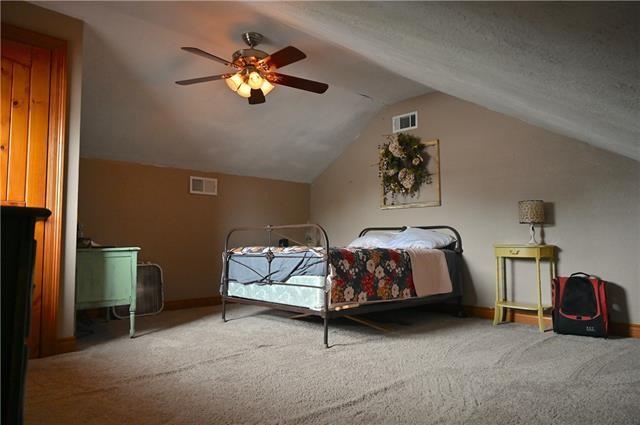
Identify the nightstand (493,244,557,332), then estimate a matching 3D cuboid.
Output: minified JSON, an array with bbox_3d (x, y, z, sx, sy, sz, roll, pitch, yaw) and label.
[{"bbox_3d":[1.817,0.658,3.810,0.256,0.716,0.440,3,-5,-42],"label":"nightstand"}]

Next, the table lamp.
[{"bbox_3d":[1.887,0.104,3.773,0.200,0.383,0.200,3,-5,-42],"label":"table lamp"}]

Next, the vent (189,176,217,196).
[{"bbox_3d":[-1.382,-0.315,5.113,0.356,0.203,0.023,3,-5,-42],"label":"vent"}]

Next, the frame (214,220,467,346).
[{"bbox_3d":[0.266,0.602,4.278,1.920,0.906,1.499,3,-5,-42],"label":"frame"}]

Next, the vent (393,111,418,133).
[{"bbox_3d":[0.998,-1.063,5.029,0.023,0.203,0.356,3,-5,-42],"label":"vent"}]

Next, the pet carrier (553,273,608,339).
[{"bbox_3d":[2.135,0.747,3.502,0.356,0.493,0.237,-3,-5,35],"label":"pet carrier"}]

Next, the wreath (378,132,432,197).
[{"bbox_3d":[0.960,-0.514,4.916,0.153,0.673,0.673,3,-5,-42],"label":"wreath"}]

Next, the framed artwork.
[{"bbox_3d":[1.019,-0.414,4.952,0.038,0.731,0.842,3,-5,-42],"label":"framed artwork"}]

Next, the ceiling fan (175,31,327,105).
[{"bbox_3d":[-0.537,-1.149,3.362,1.247,0.490,1.247,3,-5,-42],"label":"ceiling fan"}]

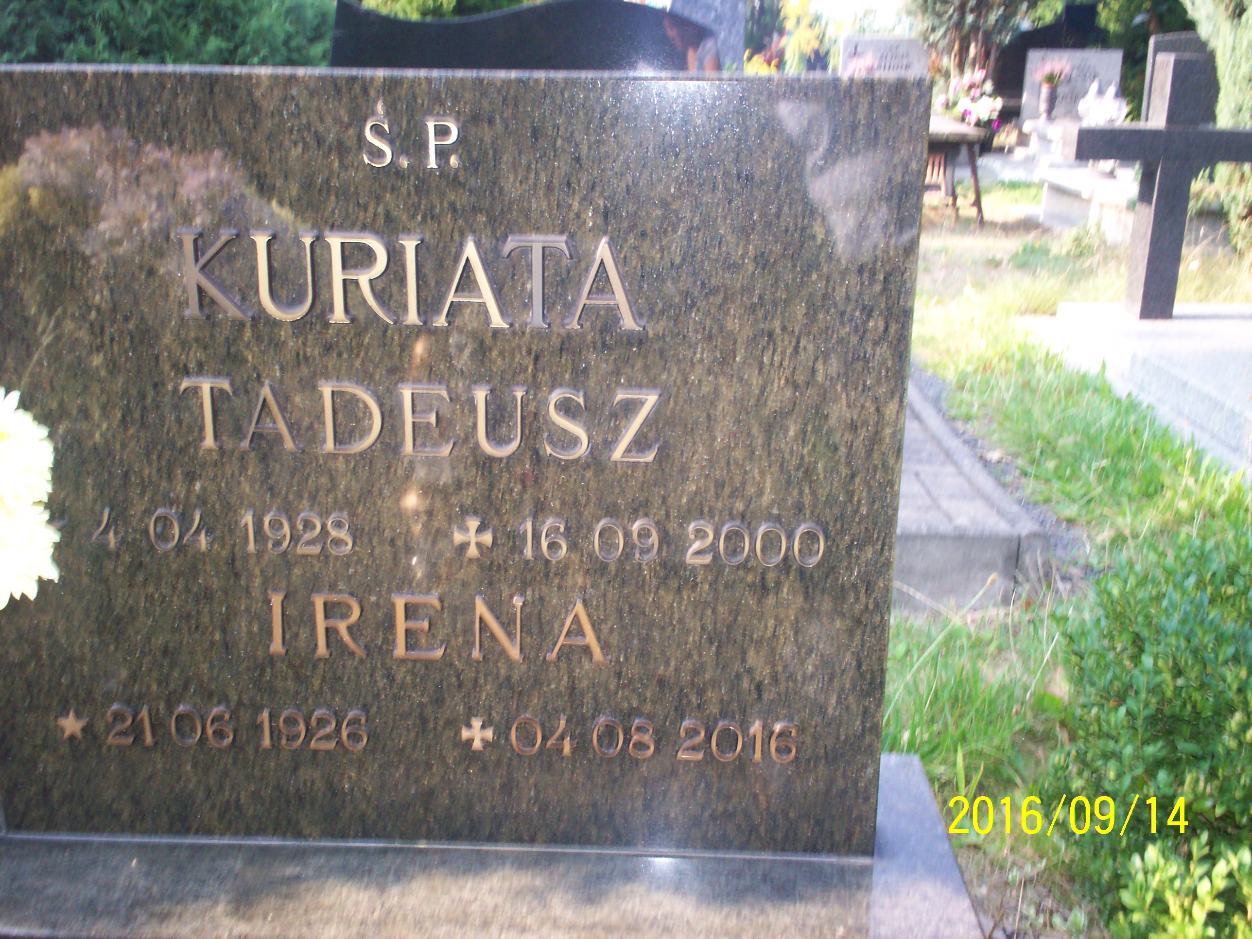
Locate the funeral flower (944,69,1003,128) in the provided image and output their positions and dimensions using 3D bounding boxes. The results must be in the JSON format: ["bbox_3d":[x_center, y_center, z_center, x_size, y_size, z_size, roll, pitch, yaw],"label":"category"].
[{"bbox_3d":[2.190,-2.319,8.200,0.370,0.370,0.320,5,19,14],"label":"funeral flower"}]

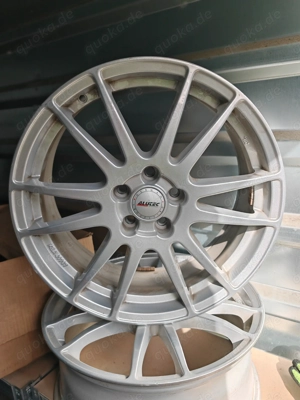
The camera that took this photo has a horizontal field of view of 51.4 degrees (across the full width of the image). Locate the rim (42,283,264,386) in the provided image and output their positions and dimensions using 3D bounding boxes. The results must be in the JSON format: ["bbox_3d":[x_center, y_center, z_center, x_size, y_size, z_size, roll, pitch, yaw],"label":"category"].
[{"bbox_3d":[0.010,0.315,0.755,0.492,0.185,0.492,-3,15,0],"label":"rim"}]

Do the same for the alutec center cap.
[{"bbox_3d":[-0.002,0.007,0.577,0.064,0.064,0.015,-3,15,-1],"label":"alutec center cap"}]

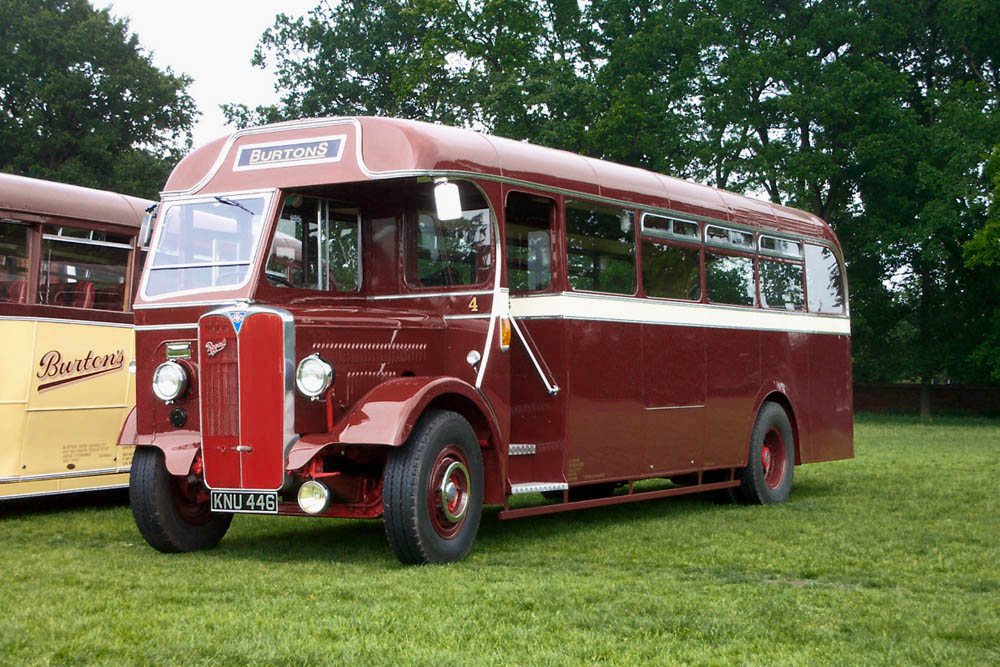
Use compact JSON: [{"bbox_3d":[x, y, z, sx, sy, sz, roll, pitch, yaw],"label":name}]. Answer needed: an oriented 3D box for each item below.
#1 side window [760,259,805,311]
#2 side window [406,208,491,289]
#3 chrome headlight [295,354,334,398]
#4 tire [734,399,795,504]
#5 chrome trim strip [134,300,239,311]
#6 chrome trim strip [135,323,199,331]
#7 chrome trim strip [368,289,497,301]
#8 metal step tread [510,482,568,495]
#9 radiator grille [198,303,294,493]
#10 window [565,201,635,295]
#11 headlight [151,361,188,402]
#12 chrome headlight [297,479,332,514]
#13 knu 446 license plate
[{"bbox_3d":[2.551,-0.437,15.285,0.051,0.453,1.058,-2,-2,31],"label":"side window"},{"bbox_3d":[-0.354,-0.591,11.534,0.703,0.558,0.051,-2,-2,31],"label":"side window"},{"bbox_3d":[-1.084,0.261,10.230,0.250,0.255,0.180,-2,-3,30],"label":"chrome headlight"},{"bbox_3d":[2.334,1.084,15.016,0.240,0.950,0.950,-2,-3,30],"label":"tire"},{"bbox_3d":[-2.023,-0.187,10.930,0.891,0.032,0.025,-2,-3,30],"label":"chrome trim strip"},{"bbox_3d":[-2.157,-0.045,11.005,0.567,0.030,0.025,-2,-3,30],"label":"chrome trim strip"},{"bbox_3d":[-0.483,-0.259,11.580,1.030,0.022,0.020,-2,-2,31],"label":"chrome trim strip"},{"bbox_3d":[0.252,1.033,11.346,0.070,0.055,0.693,-3,-3,36],"label":"metal step tread"},{"bbox_3d":[-1.565,0.395,10.481,0.670,1.140,0.180,-2,-3,30],"label":"radiator grille"},{"bbox_3d":[0.733,-0.625,12.297,0.051,0.652,1.082,-2,-2,31],"label":"window"},{"bbox_3d":[-2.084,0.305,10.818,0.246,0.253,0.131,-2,-2,31],"label":"headlight"},{"bbox_3d":[-1.123,1.001,10.340,0.202,0.202,0.111,-2,-2,31],"label":"chrome headlight"},{"bbox_3d":[-1.568,1.038,10.418,0.525,0.132,0.020,-2,-3,30],"label":"knu 446 license plate"}]

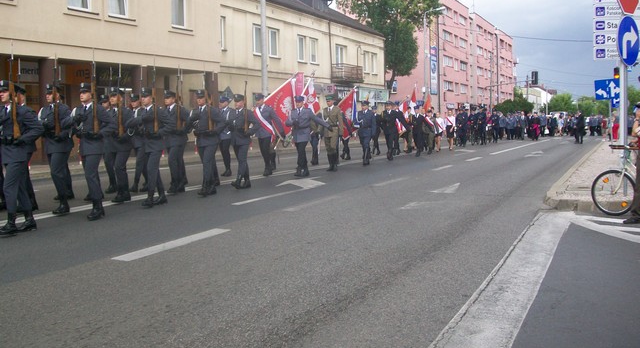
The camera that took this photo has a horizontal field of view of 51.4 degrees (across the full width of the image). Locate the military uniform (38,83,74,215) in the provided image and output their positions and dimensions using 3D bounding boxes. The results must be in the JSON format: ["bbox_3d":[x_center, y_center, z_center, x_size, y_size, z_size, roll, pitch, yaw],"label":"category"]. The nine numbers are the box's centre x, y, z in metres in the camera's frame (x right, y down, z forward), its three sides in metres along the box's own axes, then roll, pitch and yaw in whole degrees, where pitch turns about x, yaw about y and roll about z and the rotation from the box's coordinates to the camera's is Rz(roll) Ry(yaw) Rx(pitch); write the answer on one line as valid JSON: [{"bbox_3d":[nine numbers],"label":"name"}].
[{"bbox_3d":[-3.756,-0.353,9.505,0.600,1.850,0.550,1,5,25],"label":"military uniform"}]

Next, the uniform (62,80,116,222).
[{"bbox_3d":[-3.113,-0.292,8.949,0.620,1.850,0.550,1,5,25],"label":"uniform"}]

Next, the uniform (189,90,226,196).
[{"bbox_3d":[-1.994,-0.541,11.800,0.550,1.840,0.450,2,6,25],"label":"uniform"}]

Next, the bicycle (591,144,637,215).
[{"bbox_3d":[4.780,0.084,9.623,1.740,1.020,0.580,-1,5,-5],"label":"bicycle"}]

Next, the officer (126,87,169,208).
[{"bbox_3d":[-2.666,-0.405,10.346,0.600,1.850,0.550,1,5,25],"label":"officer"}]

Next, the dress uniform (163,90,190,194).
[{"bbox_3d":[-2.596,-0.572,12.000,0.510,1.840,0.420,2,6,25],"label":"dress uniform"}]

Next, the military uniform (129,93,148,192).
[{"bbox_3d":[-3.418,-0.577,12.501,0.580,1.840,0.550,1,5,25],"label":"military uniform"}]

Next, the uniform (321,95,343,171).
[{"bbox_3d":[0.318,-1.004,16.300,0.520,1.870,0.420,2,6,25],"label":"uniform"}]

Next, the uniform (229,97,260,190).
[{"bbox_3d":[-1.523,-0.625,13.000,0.520,1.840,0.430,2,6,25],"label":"uniform"}]

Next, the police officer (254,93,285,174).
[{"bbox_3d":[-1.131,-0.858,14.756,0.600,1.820,0.550,1,5,25],"label":"police officer"}]

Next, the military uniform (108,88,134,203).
[{"bbox_3d":[-3.246,-0.464,10.803,0.600,1.850,0.550,1,5,25],"label":"military uniform"}]

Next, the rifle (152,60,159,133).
[{"bbox_3d":[-2.456,-1.159,9.950,0.060,1.160,0.150,-1,0,12],"label":"rifle"}]

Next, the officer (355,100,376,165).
[{"bbox_3d":[1.303,-1.153,18.850,0.530,1.820,0.420,2,6,25],"label":"officer"}]

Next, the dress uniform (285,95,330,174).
[{"bbox_3d":[-0.239,-0.876,15.150,0.800,1.840,0.600,2,6,25],"label":"dress uniform"}]

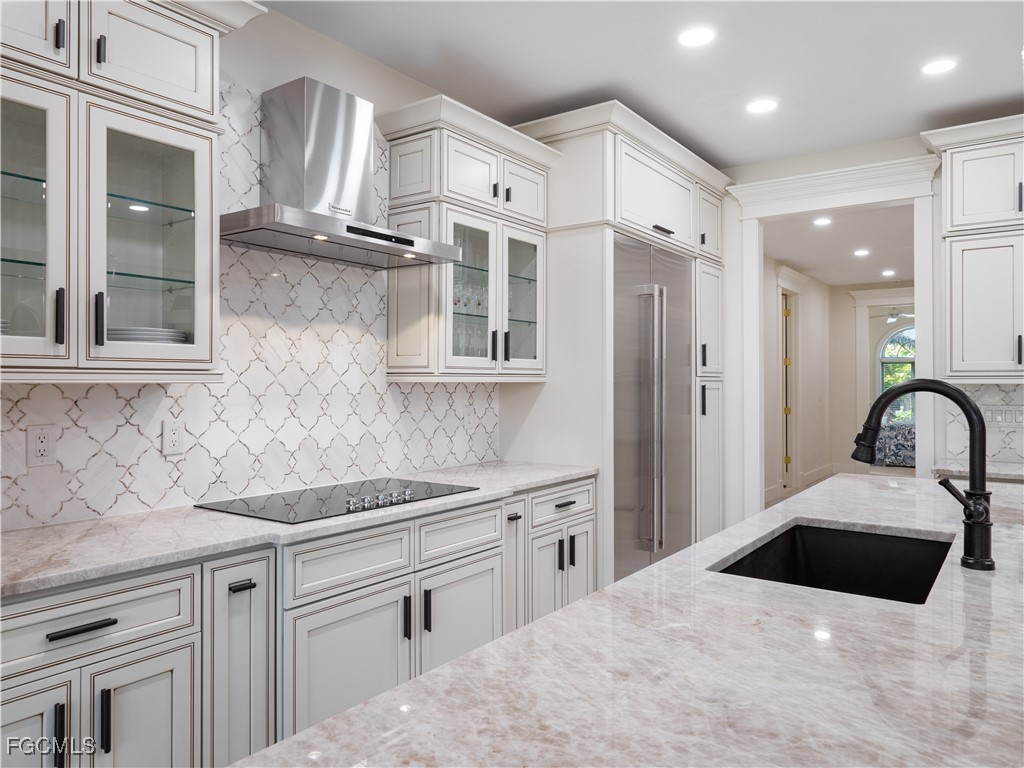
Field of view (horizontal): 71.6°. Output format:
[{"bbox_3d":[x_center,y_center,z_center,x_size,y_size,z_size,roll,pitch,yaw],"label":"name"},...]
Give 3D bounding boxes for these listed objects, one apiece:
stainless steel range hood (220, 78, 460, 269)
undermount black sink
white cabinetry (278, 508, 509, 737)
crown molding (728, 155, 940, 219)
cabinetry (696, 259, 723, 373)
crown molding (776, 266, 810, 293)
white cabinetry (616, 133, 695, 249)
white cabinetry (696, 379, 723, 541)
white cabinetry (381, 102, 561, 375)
[{"bbox_3d":[-0.670,-0.816,2.743,0.485,0.619,0.912,0,0,36],"label":"stainless steel range hood"},{"bbox_3d":[0.858,0.570,1.825,0.465,0.240,0.830,0,0,36],"label":"undermount black sink"},{"bbox_3d":[-0.606,0.891,2.643,0.665,0.857,1.045,0,0,36],"label":"white cabinetry"},{"bbox_3d":[2.014,-1.228,4.516,1.270,0.220,0.090,0,0,36],"label":"crown molding"},{"bbox_3d":[1.080,-0.422,4.962,0.655,0.755,0.480,0,0,36],"label":"cabinetry"},{"bbox_3d":[3.422,-1.228,8.601,0.090,0.225,1.150,0,0,36],"label":"crown molding"},{"bbox_3d":[0.599,-1.067,4.304,0.655,0.435,1.060,0,0,36],"label":"white cabinetry"},{"bbox_3d":[1.080,0.615,4.962,0.655,1.310,0.480,0,0,36],"label":"white cabinetry"},{"bbox_3d":[-0.179,-0.607,3.478,0.410,1.198,0.952,0,0,36],"label":"white cabinetry"}]

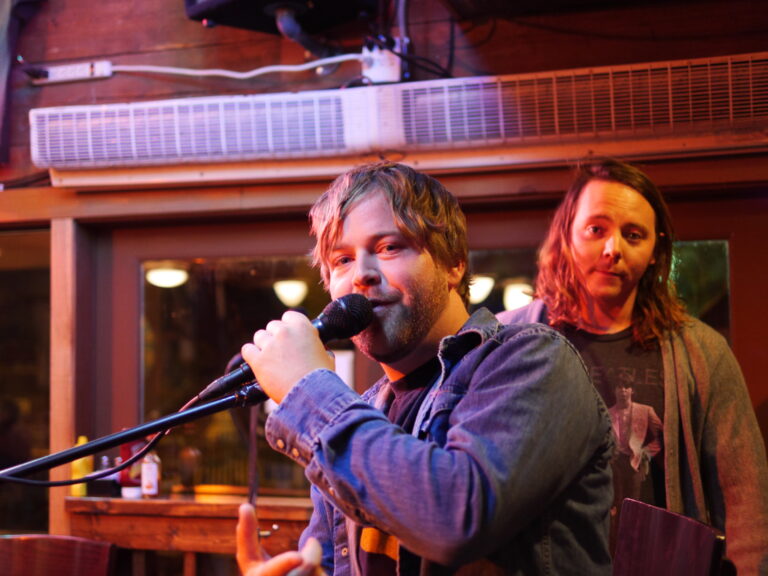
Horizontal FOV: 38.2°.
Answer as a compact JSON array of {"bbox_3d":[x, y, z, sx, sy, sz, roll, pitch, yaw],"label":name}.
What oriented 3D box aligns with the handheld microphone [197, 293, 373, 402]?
[{"bbox_3d":[-0.113,0.073,1.280,0.232,0.050,0.050,-27,0,-8],"label":"handheld microphone"}]

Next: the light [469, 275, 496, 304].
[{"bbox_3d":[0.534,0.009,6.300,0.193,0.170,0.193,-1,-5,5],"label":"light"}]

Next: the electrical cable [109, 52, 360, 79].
[{"bbox_3d":[-0.462,-0.676,3.390,0.818,0.084,0.030,-2,-5,13],"label":"electrical cable"}]

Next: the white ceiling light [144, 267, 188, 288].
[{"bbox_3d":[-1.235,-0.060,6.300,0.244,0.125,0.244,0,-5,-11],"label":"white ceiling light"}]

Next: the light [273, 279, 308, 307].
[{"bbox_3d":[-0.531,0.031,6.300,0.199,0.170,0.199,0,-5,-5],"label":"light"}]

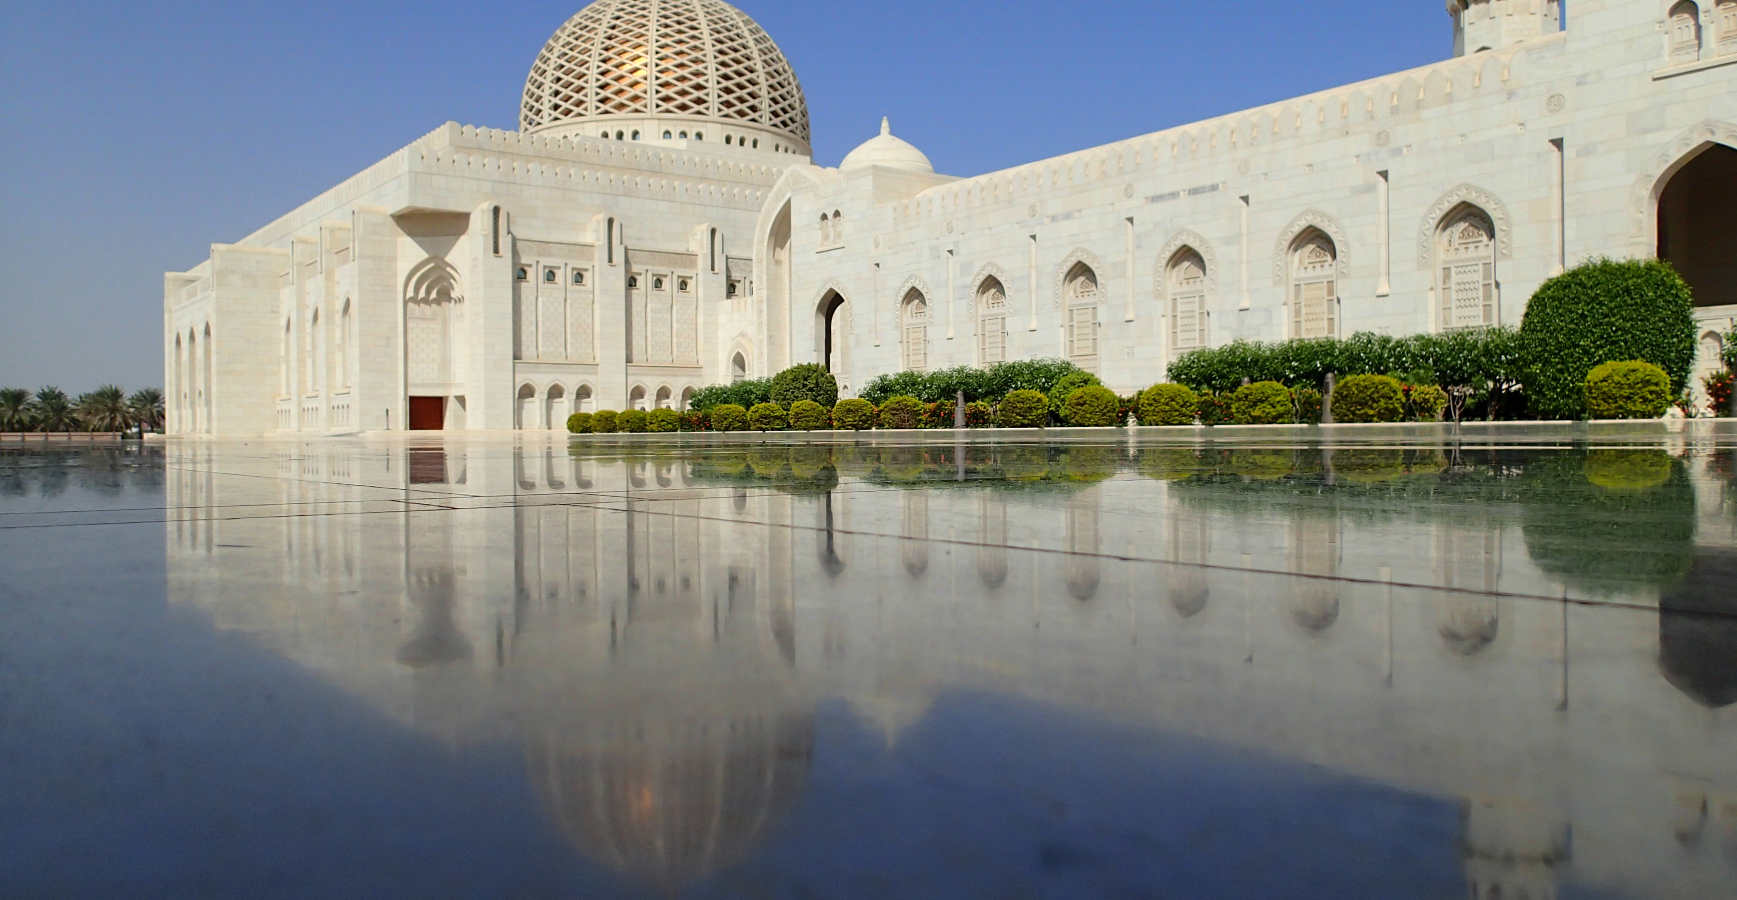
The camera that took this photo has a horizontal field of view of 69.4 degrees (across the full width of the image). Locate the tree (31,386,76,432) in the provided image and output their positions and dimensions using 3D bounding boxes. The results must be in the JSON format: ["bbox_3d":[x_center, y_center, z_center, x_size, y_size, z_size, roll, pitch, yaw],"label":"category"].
[{"bbox_3d":[-104.330,-4.440,161.000,5.300,7.200,5.300,0,1,0],"label":"tree"}]

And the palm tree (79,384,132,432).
[{"bbox_3d":[-98.830,-4.580,163.000,6.100,7.400,6.100,0,1,0],"label":"palm tree"}]

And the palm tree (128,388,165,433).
[{"bbox_3d":[-94.420,-4.460,165.000,5.500,7.200,5.500,0,1,0],"label":"palm tree"}]

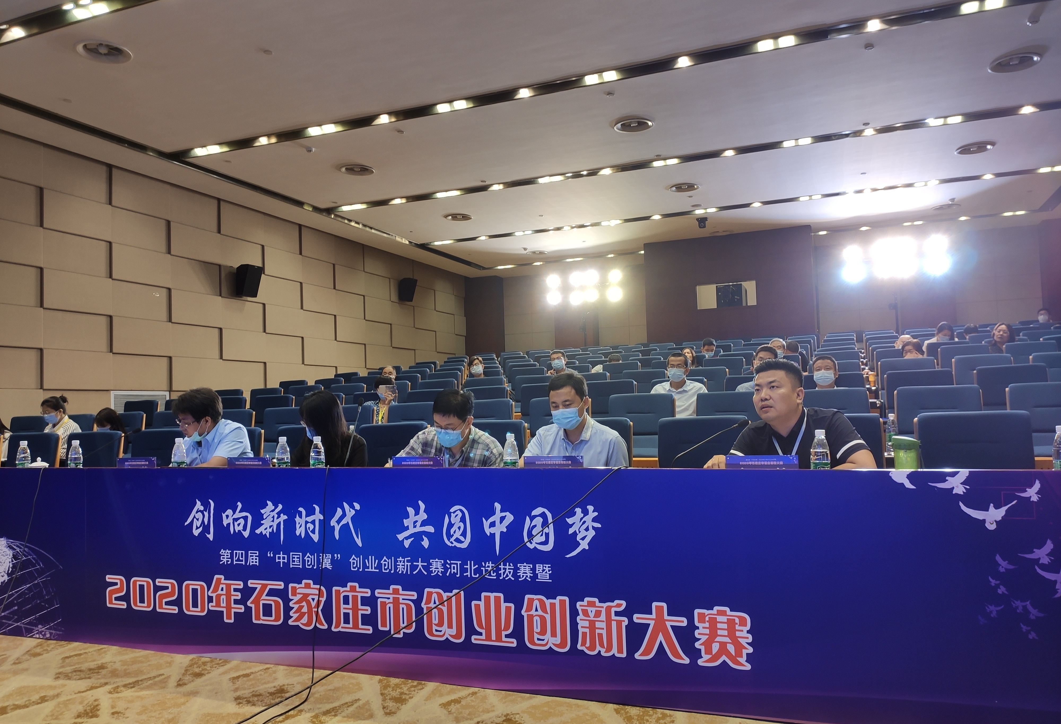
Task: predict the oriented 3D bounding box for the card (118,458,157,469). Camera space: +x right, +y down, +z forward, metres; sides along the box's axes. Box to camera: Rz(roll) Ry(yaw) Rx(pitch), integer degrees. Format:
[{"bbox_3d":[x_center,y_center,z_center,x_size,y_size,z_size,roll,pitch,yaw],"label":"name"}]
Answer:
[{"bbox_3d":[-1.930,0.536,3.950,0.246,0.125,0.060,-3,-3,21],"label":"card"}]

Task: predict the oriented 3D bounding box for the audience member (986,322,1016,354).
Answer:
[{"bbox_3d":[5.203,0.141,8.711,0.480,1.180,0.750,-3,-4,22],"label":"audience member"}]

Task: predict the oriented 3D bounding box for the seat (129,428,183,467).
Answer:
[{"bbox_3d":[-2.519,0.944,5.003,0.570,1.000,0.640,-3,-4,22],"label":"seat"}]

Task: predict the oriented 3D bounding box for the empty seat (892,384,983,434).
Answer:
[{"bbox_3d":[2.258,0.627,4.318,0.540,1.000,0.600,-3,-4,22],"label":"empty seat"}]

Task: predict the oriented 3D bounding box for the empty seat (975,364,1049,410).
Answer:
[{"bbox_3d":[3.277,0.512,5.320,0.560,1.000,0.620,-3,-3,21],"label":"empty seat"}]

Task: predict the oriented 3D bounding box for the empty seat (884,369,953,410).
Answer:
[{"bbox_3d":[2.696,0.552,5.443,0.540,1.000,0.600,-3,-4,22],"label":"empty seat"}]

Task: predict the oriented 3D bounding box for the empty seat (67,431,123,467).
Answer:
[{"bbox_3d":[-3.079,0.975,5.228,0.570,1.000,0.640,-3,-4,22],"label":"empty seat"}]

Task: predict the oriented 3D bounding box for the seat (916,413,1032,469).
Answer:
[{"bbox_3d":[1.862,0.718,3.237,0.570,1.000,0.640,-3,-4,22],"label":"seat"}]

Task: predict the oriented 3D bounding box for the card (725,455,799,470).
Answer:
[{"bbox_3d":[0.834,0.397,2.862,0.252,0.120,0.080,-3,-4,22],"label":"card"}]

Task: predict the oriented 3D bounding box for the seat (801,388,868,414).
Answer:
[{"bbox_3d":[1.769,0.648,4.619,0.560,1.000,0.620,-3,-3,21],"label":"seat"}]

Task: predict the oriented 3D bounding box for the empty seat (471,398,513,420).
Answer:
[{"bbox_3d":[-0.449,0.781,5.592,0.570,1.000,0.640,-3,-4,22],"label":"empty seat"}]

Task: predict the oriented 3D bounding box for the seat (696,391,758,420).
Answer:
[{"bbox_3d":[1.233,0.676,4.829,0.560,1.000,0.620,-3,-3,21],"label":"seat"}]

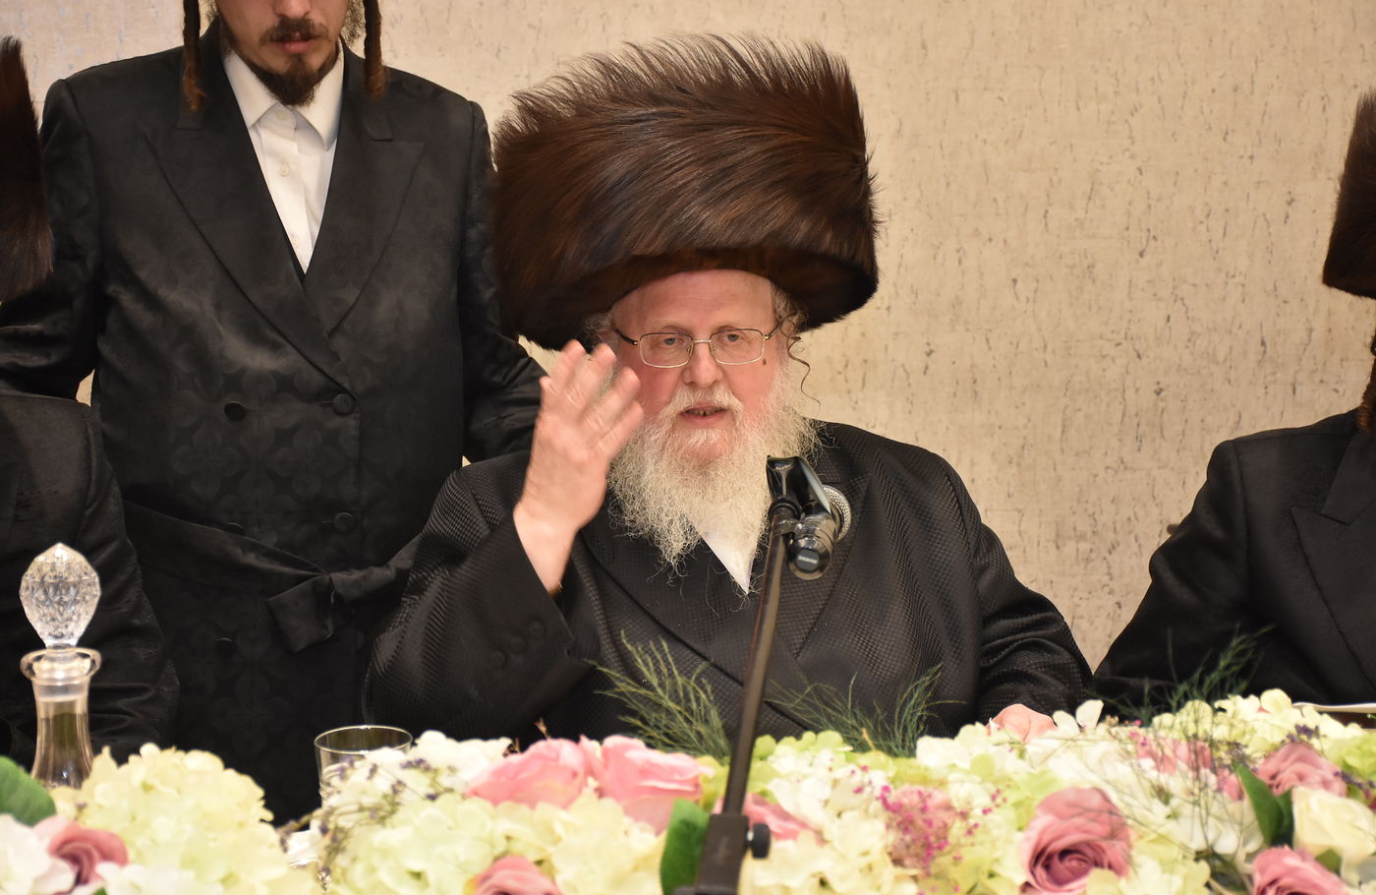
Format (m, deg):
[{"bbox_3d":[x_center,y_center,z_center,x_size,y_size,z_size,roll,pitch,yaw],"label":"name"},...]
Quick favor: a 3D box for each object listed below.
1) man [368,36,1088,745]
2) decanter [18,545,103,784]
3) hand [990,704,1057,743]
[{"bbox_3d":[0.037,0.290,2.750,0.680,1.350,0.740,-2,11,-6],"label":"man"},{"bbox_3d":[-0.497,0.225,2.310,0.110,0.300,0.110,-1,11,0],"label":"decanter"},{"bbox_3d":[0.291,0.268,2.490,0.090,0.080,0.130,3,12,19],"label":"hand"}]

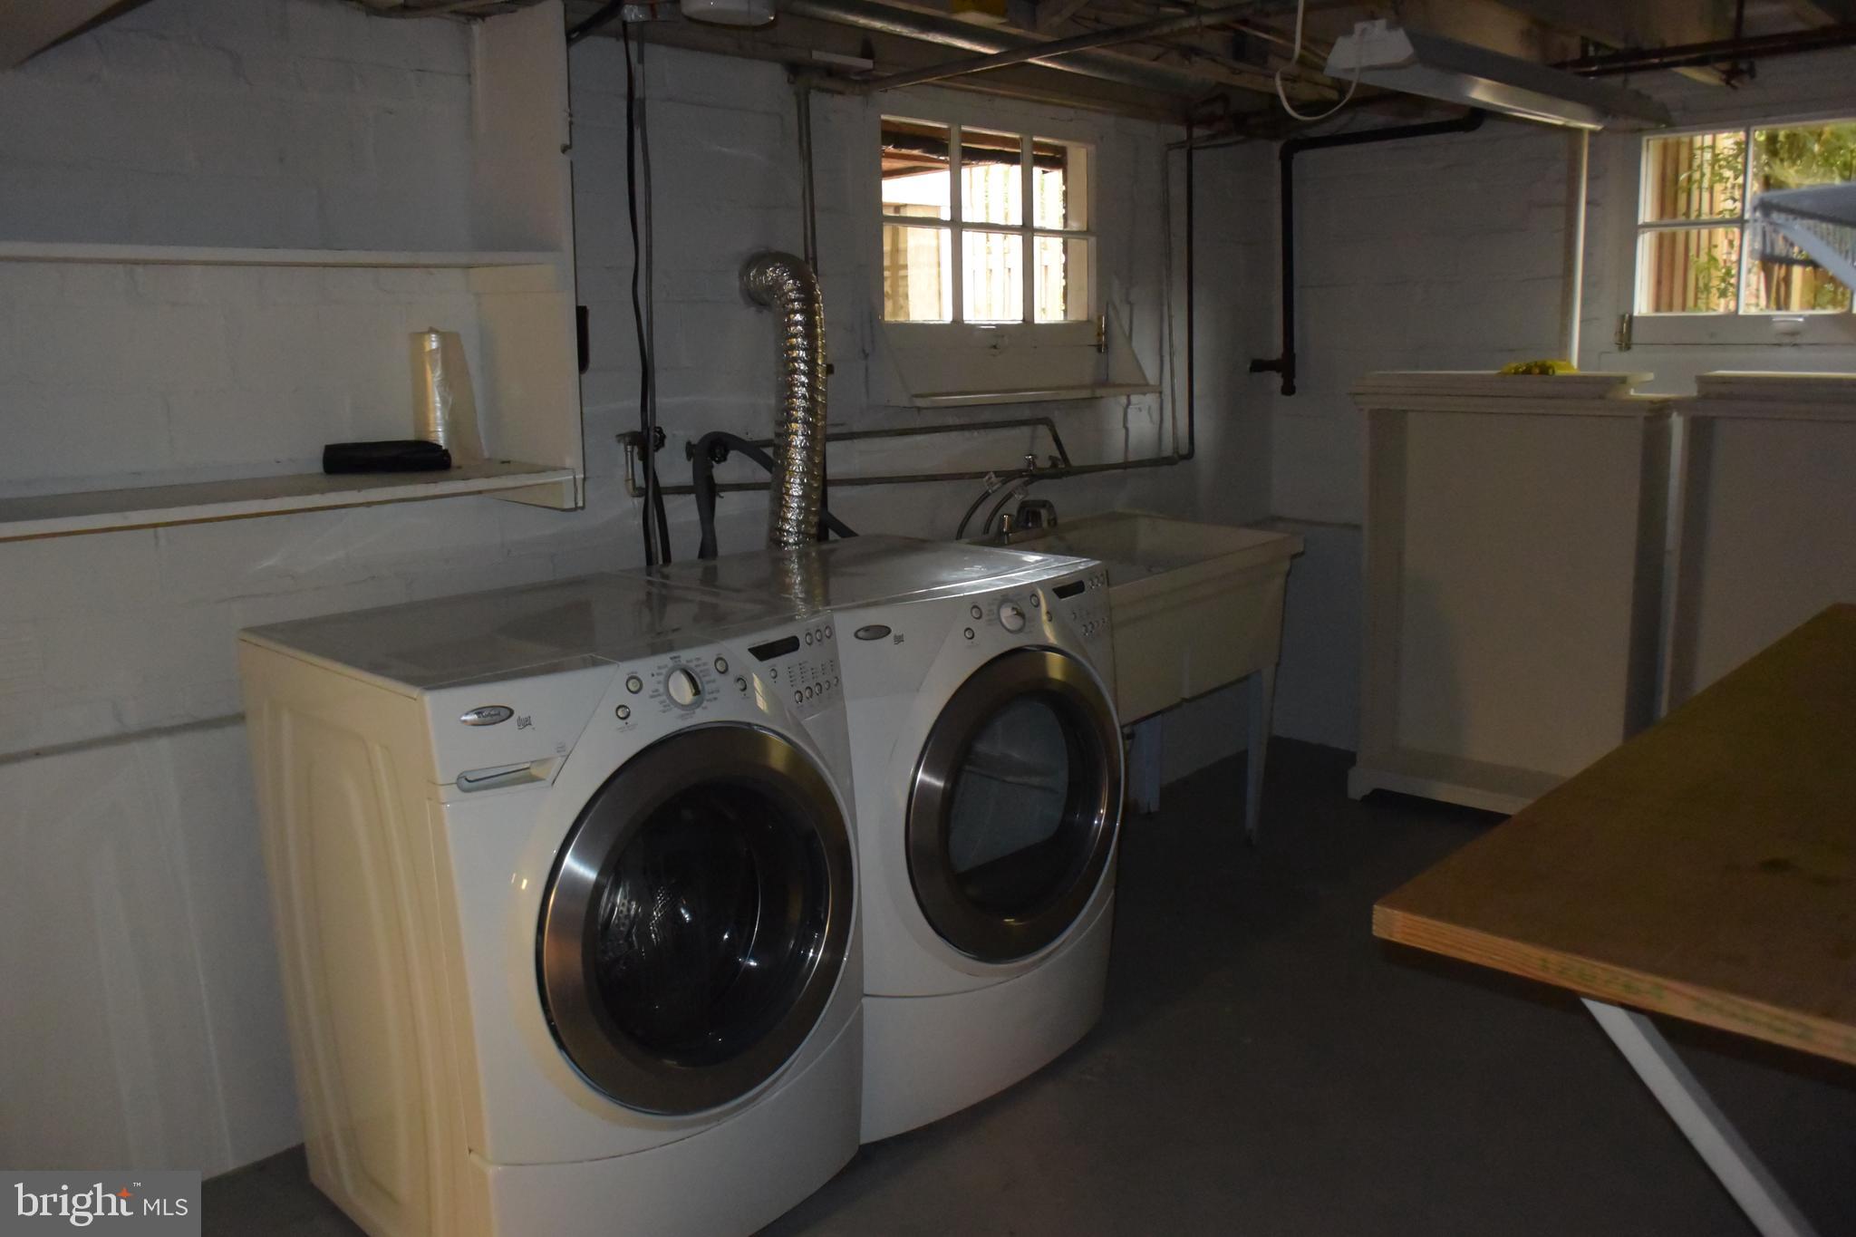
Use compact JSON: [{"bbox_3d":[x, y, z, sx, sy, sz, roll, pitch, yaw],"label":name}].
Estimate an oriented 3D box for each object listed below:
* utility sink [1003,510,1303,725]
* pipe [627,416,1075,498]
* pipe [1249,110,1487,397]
[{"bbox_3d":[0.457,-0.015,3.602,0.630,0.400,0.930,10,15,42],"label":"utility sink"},{"bbox_3d":[-0.099,-0.393,3.334,1.400,0.145,0.080,-12,16,-43],"label":"pipe"},{"bbox_3d":[1.340,-1.096,4.304,0.075,0.820,0.700,-12,16,-43],"label":"pipe"}]

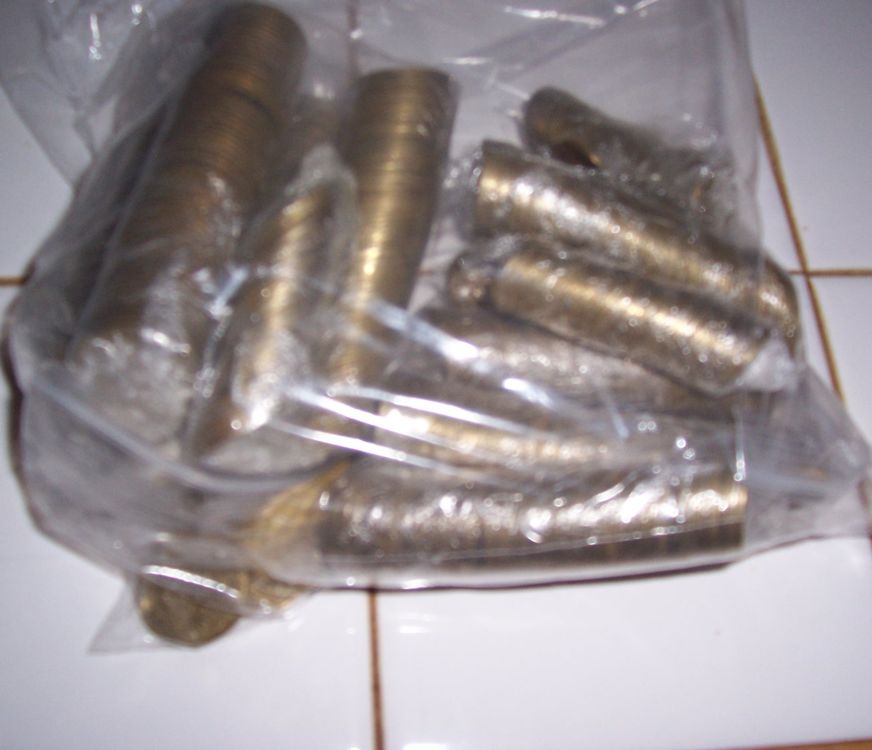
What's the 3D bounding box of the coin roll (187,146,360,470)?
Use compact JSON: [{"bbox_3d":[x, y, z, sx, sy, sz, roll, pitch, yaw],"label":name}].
[{"bbox_3d":[-0.033,-0.015,0.206,0.020,0.020,0.067,9,62,0],"label":"coin roll"}]

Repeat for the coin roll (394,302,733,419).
[{"bbox_3d":[0.028,-0.002,0.210,0.068,0.019,0.019,9,63,0],"label":"coin roll"}]

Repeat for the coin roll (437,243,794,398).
[{"bbox_3d":[0.037,-0.012,0.204,0.066,0.018,0.018,15,64,1],"label":"coin roll"}]

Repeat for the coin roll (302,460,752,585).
[{"bbox_3d":[0.018,0.029,0.194,0.082,0.021,0.021,-1,64,-5],"label":"coin roll"}]

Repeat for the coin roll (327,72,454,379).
[{"bbox_3d":[-0.011,-0.033,0.216,0.021,0.021,0.069,8,70,0],"label":"coin roll"}]

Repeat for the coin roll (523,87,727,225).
[{"bbox_3d":[0.045,-0.053,0.237,0.044,0.018,0.018,22,64,5],"label":"coin roll"}]

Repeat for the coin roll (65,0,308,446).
[{"bbox_3d":[-0.050,-0.036,0.211,0.023,0.023,0.101,10,62,1],"label":"coin roll"}]

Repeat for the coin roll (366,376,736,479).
[{"bbox_3d":[0.023,0.011,0.203,0.071,0.019,0.019,6,63,-2],"label":"coin roll"}]

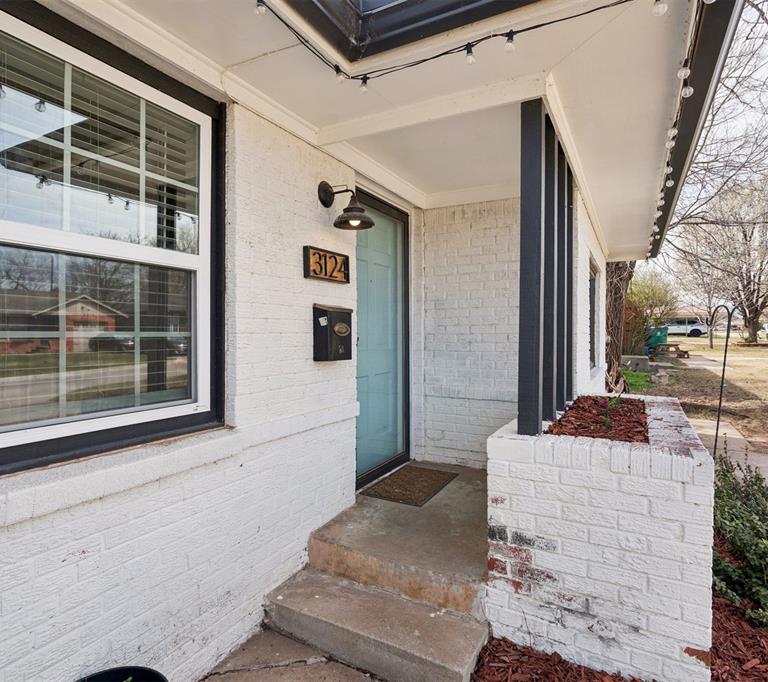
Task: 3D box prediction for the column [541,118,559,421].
[{"bbox_3d":[0.858,-0.347,2.400,0.089,1.522,0.090,1,1,29],"label":"column"}]

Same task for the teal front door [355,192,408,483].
[{"bbox_3d":[-0.026,-0.002,3.409,0.065,2.045,0.945,1,1,29],"label":"teal front door"}]

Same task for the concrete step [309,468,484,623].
[{"bbox_3d":[0.386,1.130,2.911,1.015,0.178,1.558,1,1,29],"label":"concrete step"}]

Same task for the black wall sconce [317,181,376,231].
[{"bbox_3d":[-0.197,-0.780,2.535,0.300,0.270,0.230,1,1,29],"label":"black wall sconce"}]

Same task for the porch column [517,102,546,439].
[{"bbox_3d":[0.669,-0.322,2.057,0.089,1.482,0.090,1,1,29],"label":"porch column"}]

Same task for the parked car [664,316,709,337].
[{"bbox_3d":[29.760,-1.297,45.930,4.650,1.680,1.880,1,1,29],"label":"parked car"}]

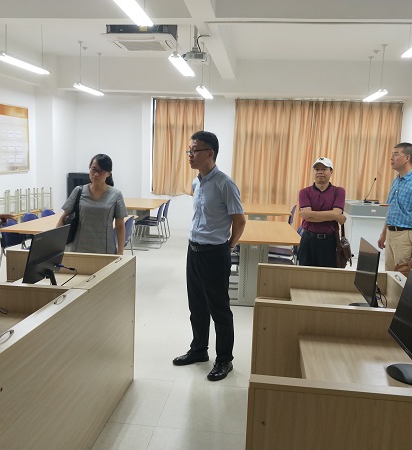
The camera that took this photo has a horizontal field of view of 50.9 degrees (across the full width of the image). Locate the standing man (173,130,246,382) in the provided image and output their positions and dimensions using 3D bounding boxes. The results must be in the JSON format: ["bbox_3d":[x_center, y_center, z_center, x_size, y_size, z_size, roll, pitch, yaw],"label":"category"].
[{"bbox_3d":[0.028,0.219,3.110,0.360,1.750,0.500,-4,11,-36],"label":"standing man"}]

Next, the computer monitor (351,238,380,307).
[{"bbox_3d":[0.921,0.297,2.460,0.200,0.380,0.495,3,9,7],"label":"computer monitor"}]

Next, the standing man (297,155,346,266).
[{"bbox_3d":[1.060,0.168,4.098,0.480,1.630,0.340,4,9,13],"label":"standing man"}]

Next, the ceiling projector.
[{"bbox_3d":[-0.121,-2.084,5.438,0.290,0.120,0.360,3,9,7],"label":"ceiling projector"}]

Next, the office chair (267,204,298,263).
[{"bbox_3d":[1.190,0.159,6.801,0.550,0.800,0.470,3,9,7],"label":"office chair"}]

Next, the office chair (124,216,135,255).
[{"bbox_3d":[-1.131,0.330,5.166,0.510,0.800,0.470,3,9,7],"label":"office chair"}]

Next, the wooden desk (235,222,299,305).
[{"bbox_3d":[0.502,0.425,5.098,1.050,0.750,1.400,3,9,7],"label":"wooden desk"}]

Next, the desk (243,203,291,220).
[{"bbox_3d":[0.853,0.065,7.547,1.020,0.750,1.450,3,9,7],"label":"desk"}]

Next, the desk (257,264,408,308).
[{"bbox_3d":[0.723,0.779,2.490,0.920,0.892,0.760,3,9,7],"label":"desk"}]

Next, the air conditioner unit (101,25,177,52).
[{"bbox_3d":[-0.827,-2.625,5.963,0.950,0.280,0.950,3,9,7],"label":"air conditioner unit"}]

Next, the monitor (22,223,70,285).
[{"bbox_3d":[-0.958,0.203,2.615,0.210,0.375,0.500,3,9,7],"label":"monitor"}]

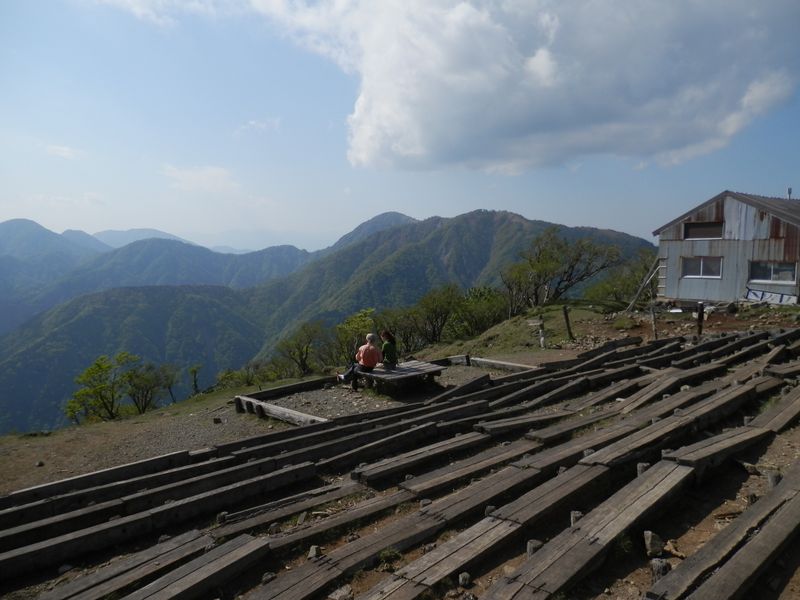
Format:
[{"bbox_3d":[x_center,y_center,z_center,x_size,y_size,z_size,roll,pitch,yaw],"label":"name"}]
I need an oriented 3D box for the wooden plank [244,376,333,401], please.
[{"bbox_3d":[-2.115,1.829,11.718,0.130,0.200,2.309,6,8,43],"label":"wooden plank"}]

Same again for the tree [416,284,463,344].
[{"bbox_3d":[1.436,0.527,21.000,1.700,2.250,1.700,0,6,0],"label":"tree"}]

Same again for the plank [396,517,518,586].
[{"bbox_3d":[0.385,1.563,3.528,0.230,0.110,0.923,5,8,43],"label":"plank"}]

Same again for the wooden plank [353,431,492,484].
[{"bbox_3d":[0.302,1.748,6.414,1.857,0.110,0.218,-5,8,-41],"label":"wooden plank"}]

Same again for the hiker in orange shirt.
[{"bbox_3d":[-0.814,1.246,11.900,0.540,1.120,0.850,-4,7,-33],"label":"hiker in orange shirt"}]

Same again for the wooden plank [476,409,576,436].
[{"bbox_3d":[1.821,1.760,8.322,1.608,0.110,0.207,-3,7,-30],"label":"wooden plank"}]

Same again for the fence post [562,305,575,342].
[{"bbox_3d":[4.659,0.648,15.900,0.130,1.028,0.130,-12,5,1],"label":"fence post"}]

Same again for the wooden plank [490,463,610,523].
[{"bbox_3d":[1.303,1.666,4.880,0.281,0.120,1.469,2,5,43],"label":"wooden plank"}]

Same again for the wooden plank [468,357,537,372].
[{"bbox_3d":[2.516,1.607,13.875,1.875,0.200,0.120,5,7,37],"label":"wooden plank"}]

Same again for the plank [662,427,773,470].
[{"bbox_3d":[3.027,1.397,5.427,1.701,0.115,0.254,-1,2,-39],"label":"plank"}]

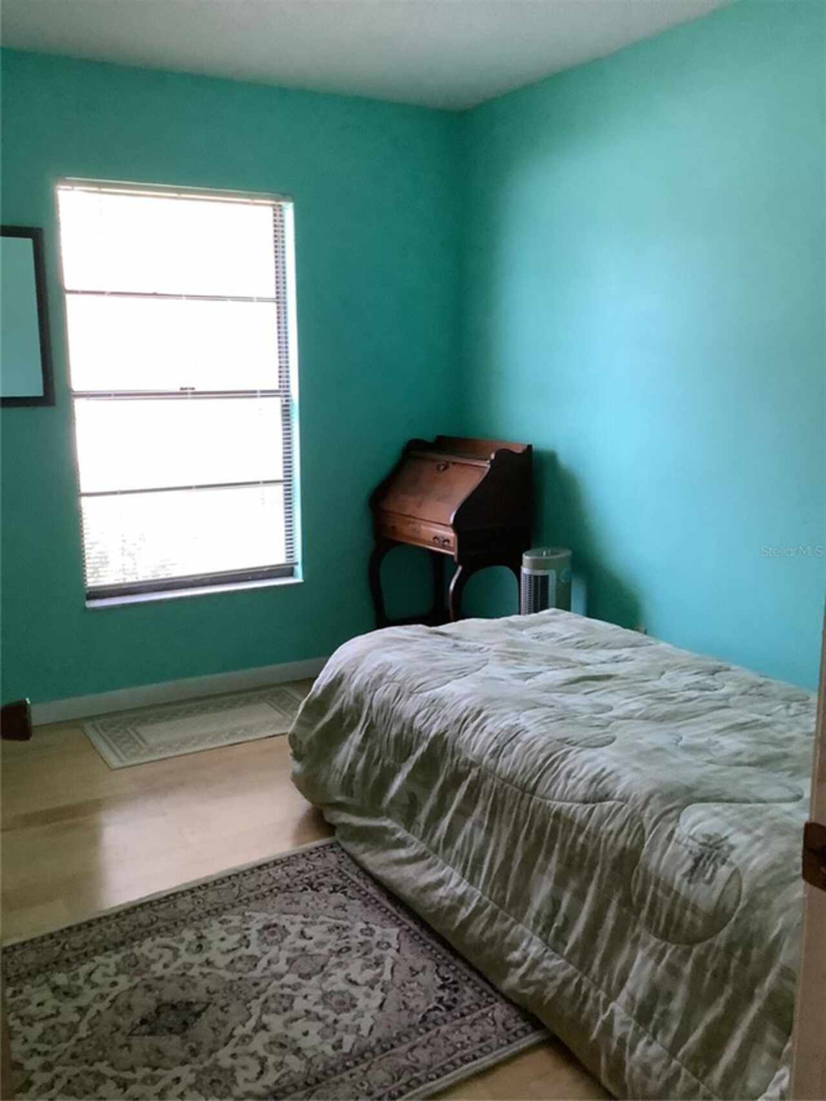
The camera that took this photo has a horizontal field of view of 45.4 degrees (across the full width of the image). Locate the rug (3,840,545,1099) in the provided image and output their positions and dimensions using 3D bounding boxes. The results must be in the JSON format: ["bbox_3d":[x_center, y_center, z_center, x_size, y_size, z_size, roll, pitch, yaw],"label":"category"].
[{"bbox_3d":[-0.525,1.000,2.121,1.540,0.010,1.000,-7,13,-33],"label":"rug"}]

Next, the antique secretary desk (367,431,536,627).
[{"bbox_3d":[0.132,0.069,4.187,0.405,1.047,0.610,-8,14,-36],"label":"antique secretary desk"}]

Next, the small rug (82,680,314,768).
[{"bbox_3d":[-0.793,0.667,3.835,0.880,0.010,0.520,-6,13,-29],"label":"small rug"}]

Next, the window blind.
[{"bbox_3d":[-0.888,-0.601,3.921,0.905,1.565,0.110,-6,13,-29],"label":"window blind"}]

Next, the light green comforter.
[{"bbox_3d":[0.548,0.633,2.589,1.120,0.535,2.050,-6,13,-29],"label":"light green comforter"}]

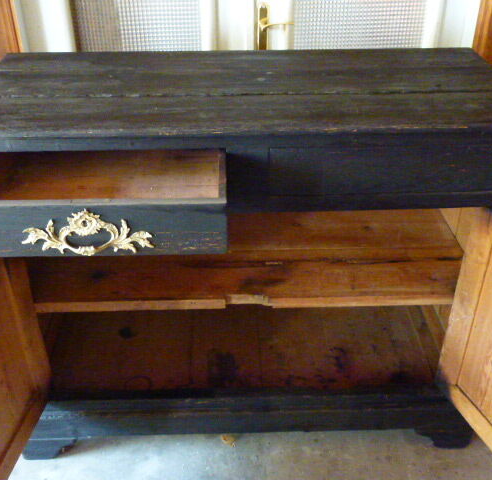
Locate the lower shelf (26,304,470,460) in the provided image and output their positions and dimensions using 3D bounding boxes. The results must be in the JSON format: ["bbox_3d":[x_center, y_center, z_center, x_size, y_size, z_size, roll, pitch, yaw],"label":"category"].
[{"bbox_3d":[0.005,0.393,1.800,1.284,0.213,0.488,-1,34,-1],"label":"lower shelf"}]

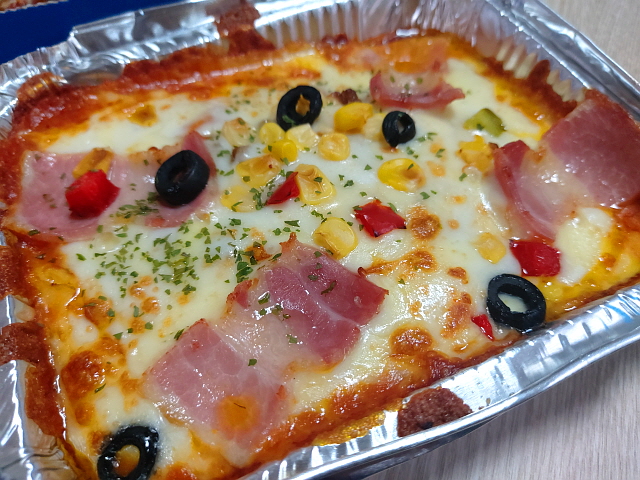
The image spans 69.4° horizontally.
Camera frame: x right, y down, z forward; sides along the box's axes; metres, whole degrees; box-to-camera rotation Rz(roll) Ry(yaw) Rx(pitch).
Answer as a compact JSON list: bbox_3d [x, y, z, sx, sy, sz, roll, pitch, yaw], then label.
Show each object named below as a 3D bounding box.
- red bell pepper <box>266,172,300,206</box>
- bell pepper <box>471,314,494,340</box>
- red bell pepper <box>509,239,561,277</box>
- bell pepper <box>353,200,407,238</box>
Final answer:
[{"bbox_3d":[-0.011,-0.016,0.144,0.005,0.006,0.014,29,57,11],"label":"red bell pepper"},{"bbox_3d":[0.045,0.024,0.128,0.004,0.003,0.007,-26,64,-23],"label":"bell pepper"},{"bbox_3d":[0.066,0.006,0.140,0.013,0.007,0.010,4,56,-6],"label":"red bell pepper"},{"bbox_3d":[0.019,-0.007,0.143,0.012,0.005,0.012,-26,64,-23],"label":"bell pepper"}]

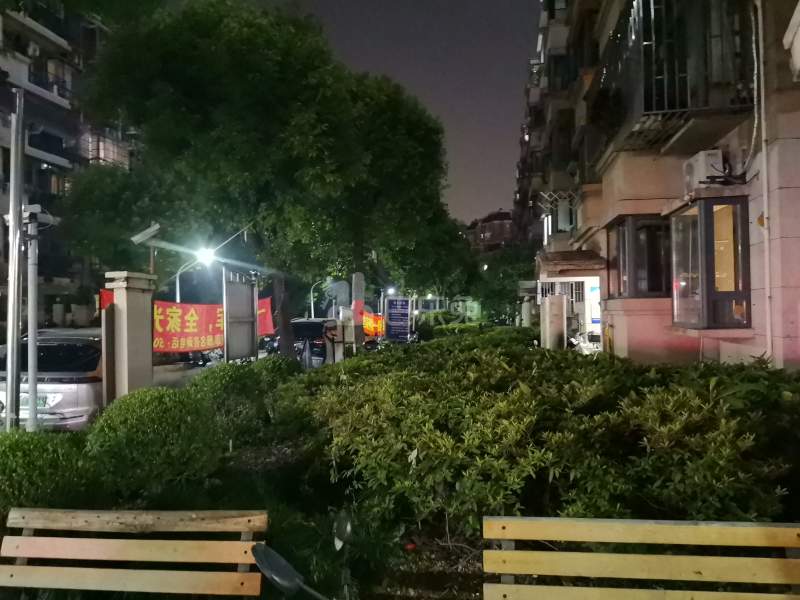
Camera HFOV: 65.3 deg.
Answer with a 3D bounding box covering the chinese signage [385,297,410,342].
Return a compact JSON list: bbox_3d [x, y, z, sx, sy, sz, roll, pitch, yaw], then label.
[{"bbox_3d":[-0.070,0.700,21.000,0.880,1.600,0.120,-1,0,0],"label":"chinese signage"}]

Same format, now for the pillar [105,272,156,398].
[{"bbox_3d":[-3.330,0.800,7.750,0.320,2.300,0.620,-1,0,9],"label":"pillar"}]

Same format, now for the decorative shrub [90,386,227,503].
[{"bbox_3d":[-2.280,1.260,5.850,1.260,0.950,1.200,-1,0,0],"label":"decorative shrub"}]

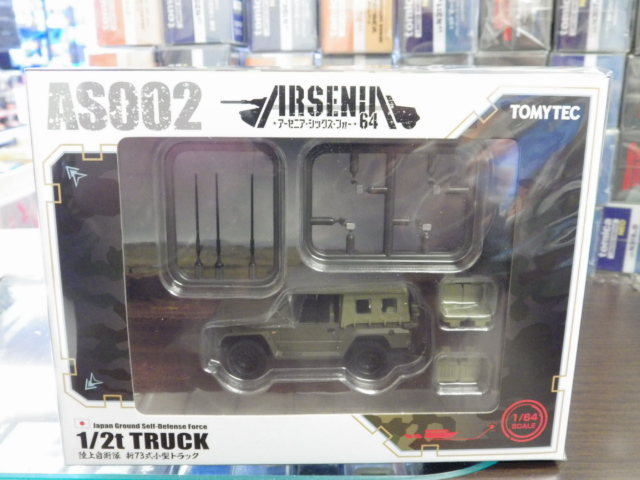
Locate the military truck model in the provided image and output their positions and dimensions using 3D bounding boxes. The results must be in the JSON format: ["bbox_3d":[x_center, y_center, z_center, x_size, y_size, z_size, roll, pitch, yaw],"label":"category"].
[{"bbox_3d":[-0.001,0.026,0.207,0.065,0.030,0.028,0,14,-2],"label":"military truck model"}]

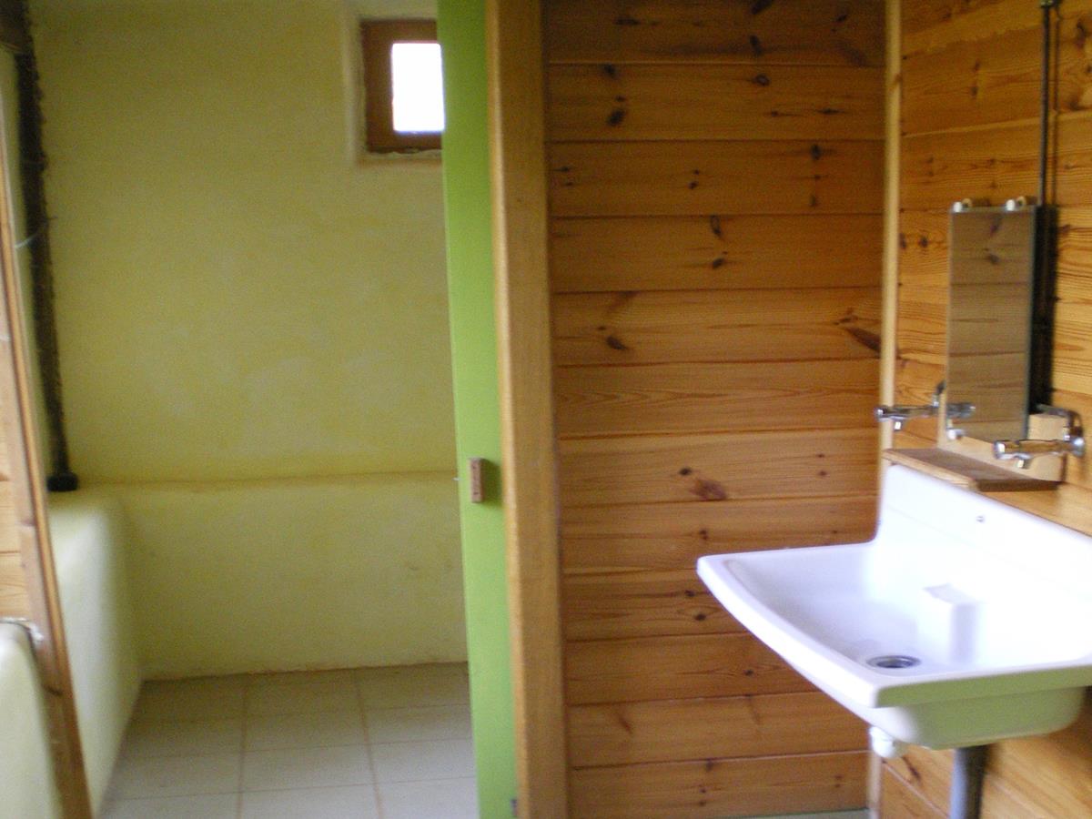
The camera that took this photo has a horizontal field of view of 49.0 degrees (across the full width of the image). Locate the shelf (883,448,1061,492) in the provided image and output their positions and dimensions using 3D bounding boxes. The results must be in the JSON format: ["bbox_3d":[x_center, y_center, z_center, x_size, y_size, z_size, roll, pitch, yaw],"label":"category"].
[{"bbox_3d":[0.776,0.113,2.239,0.142,0.020,0.310,-5,11,-16],"label":"shelf"}]

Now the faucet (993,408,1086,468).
[{"bbox_3d":[0.816,0.055,2.033,0.165,0.090,0.110,-4,10,-15],"label":"faucet"}]

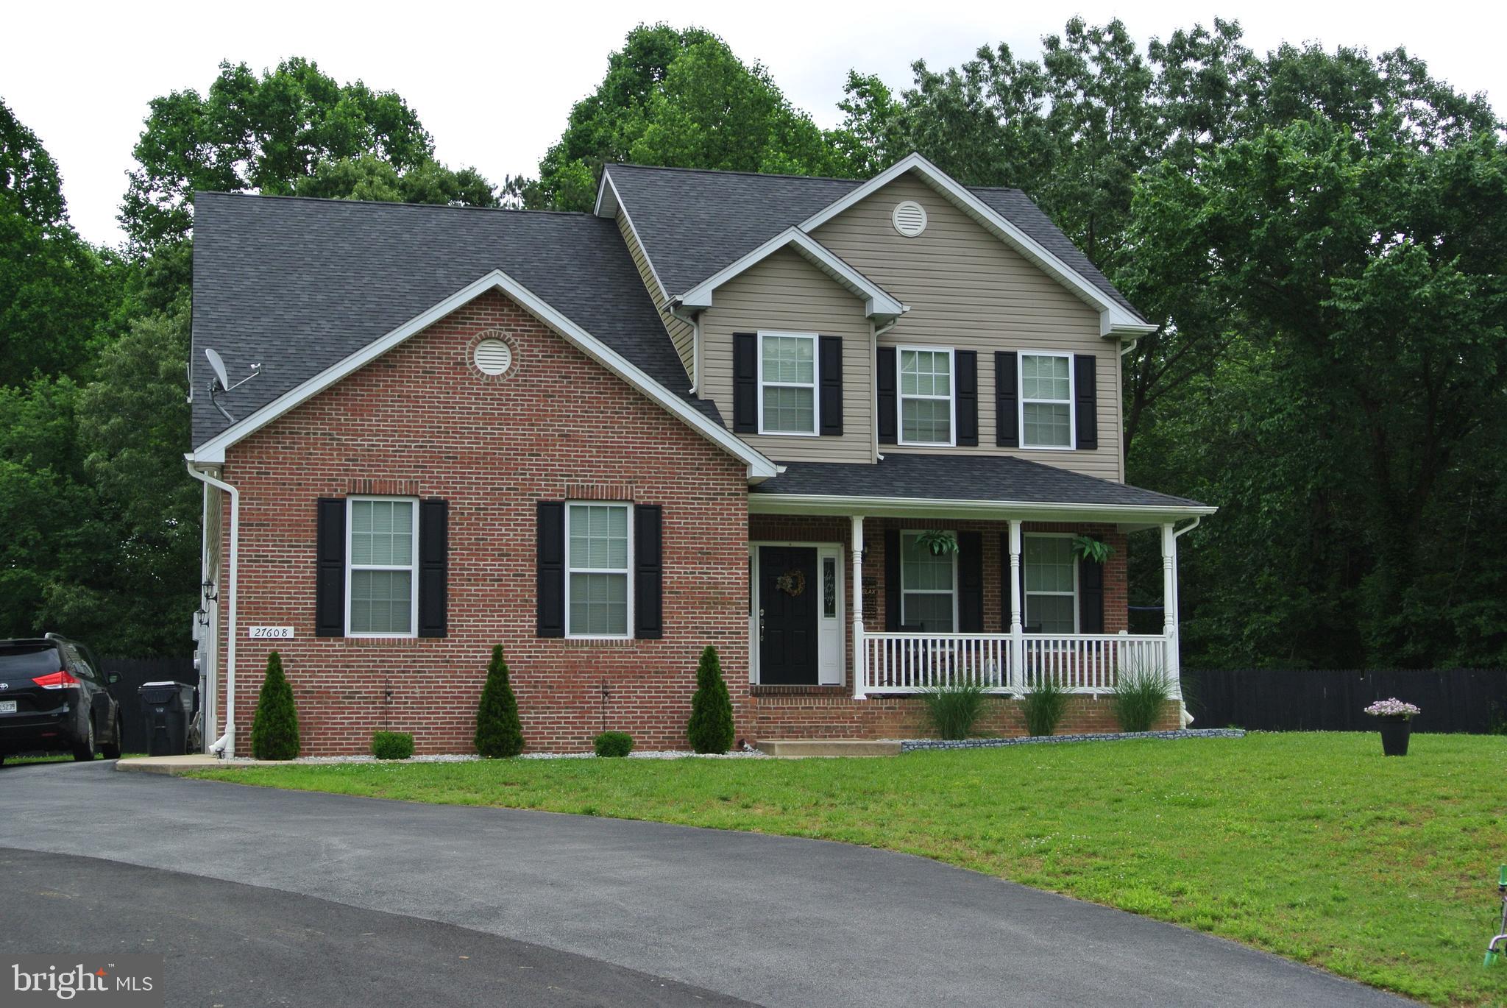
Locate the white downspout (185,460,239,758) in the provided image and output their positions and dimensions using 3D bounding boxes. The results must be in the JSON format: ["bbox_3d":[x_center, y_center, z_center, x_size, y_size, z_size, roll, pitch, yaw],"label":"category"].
[{"bbox_3d":[-6.986,1.344,27.466,0.695,3.837,0.280,1,-6,-15],"label":"white downspout"}]

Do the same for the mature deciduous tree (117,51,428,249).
[{"bbox_3d":[-12.400,-2.788,55.030,9.000,17.960,9.000,1,-6,-15],"label":"mature deciduous tree"}]

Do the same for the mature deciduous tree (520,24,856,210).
[{"bbox_3d":[-1.694,-3.253,54.987,9.500,18.760,9.500,1,-6,-15],"label":"mature deciduous tree"}]

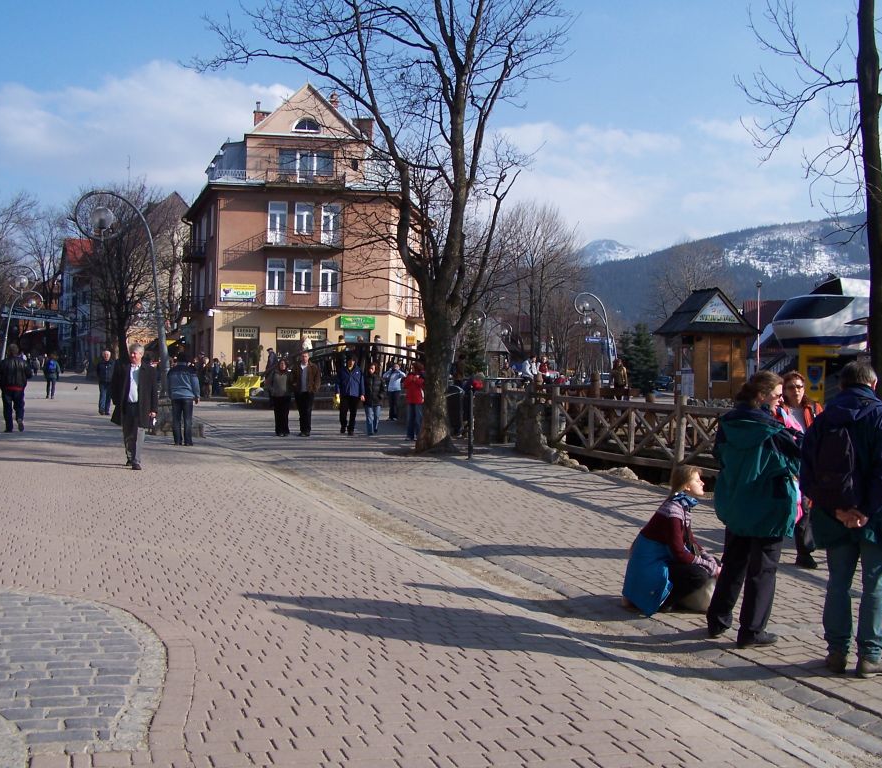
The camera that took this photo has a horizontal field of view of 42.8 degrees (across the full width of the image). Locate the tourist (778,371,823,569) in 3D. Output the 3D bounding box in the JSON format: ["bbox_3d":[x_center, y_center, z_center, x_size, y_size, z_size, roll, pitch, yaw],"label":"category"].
[{"bbox_3d":[3.050,0.726,9.550,0.520,1.680,0.380,1,0,2],"label":"tourist"}]

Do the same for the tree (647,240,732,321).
[{"bbox_3d":[19.976,-5.564,90.000,7.000,12.170,7.000,1,1,0],"label":"tree"}]

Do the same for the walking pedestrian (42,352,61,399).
[{"bbox_3d":[-14.720,-0.290,42.500,0.600,1.740,0.500,2,-1,-19],"label":"walking pedestrian"}]

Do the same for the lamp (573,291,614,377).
[{"bbox_3d":[6.680,-1.580,49.000,1.750,4.800,0.500,1,-1,0],"label":"lamp"}]

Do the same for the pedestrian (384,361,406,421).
[{"bbox_3d":[-1.282,0.186,31.000,0.580,1.641,0.420,1,1,-5],"label":"pedestrian"}]

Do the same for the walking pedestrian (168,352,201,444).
[{"bbox_3d":[-4.664,0.225,20.400,0.600,1.775,0.400,1,1,-2],"label":"walking pedestrian"}]

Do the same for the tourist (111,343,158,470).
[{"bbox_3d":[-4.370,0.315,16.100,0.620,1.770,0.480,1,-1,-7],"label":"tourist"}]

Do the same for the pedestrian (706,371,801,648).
[{"bbox_3d":[1.930,0.750,6.950,0.420,1.670,0.520,2,-2,-41],"label":"pedestrian"}]

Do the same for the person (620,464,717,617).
[{"bbox_3d":[1.599,1.086,7.800,0.720,1.030,0.520,1,0,14],"label":"person"}]

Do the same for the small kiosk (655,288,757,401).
[{"bbox_3d":[9.950,-1.450,42.000,3.100,4.200,2.900,2,-1,-12],"label":"small kiosk"}]

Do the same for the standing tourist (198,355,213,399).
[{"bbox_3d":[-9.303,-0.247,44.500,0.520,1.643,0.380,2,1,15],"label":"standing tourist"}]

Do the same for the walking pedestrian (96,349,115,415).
[{"bbox_3d":[-9.089,-0.054,30.500,0.500,1.740,0.360,1,0,-16],"label":"walking pedestrian"}]

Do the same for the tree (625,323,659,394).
[{"bbox_3d":[11.415,-1.438,64.000,2.200,4.128,2.200,1,1,0],"label":"tree"}]

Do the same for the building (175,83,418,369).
[{"bbox_3d":[-7.600,-7.500,62.000,13.200,15.700,10.300,1,-1,-5],"label":"building"}]

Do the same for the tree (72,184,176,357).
[{"bbox_3d":[-11.863,-3.456,42.000,3.900,7.900,3.900,1,0,0],"label":"tree"}]

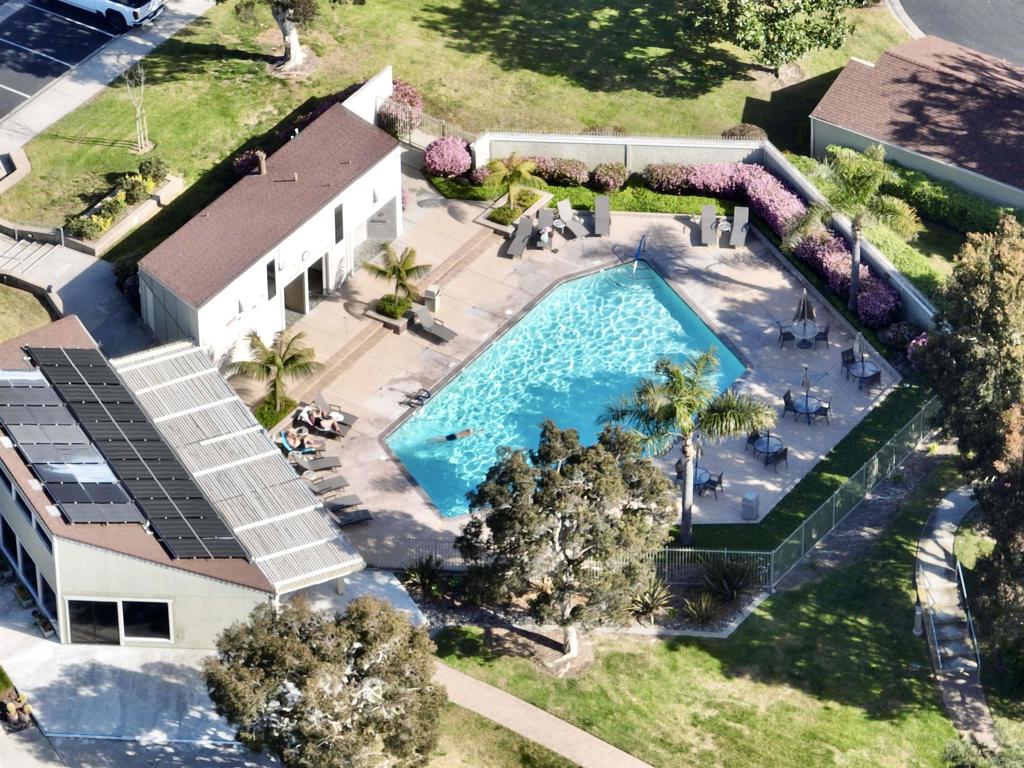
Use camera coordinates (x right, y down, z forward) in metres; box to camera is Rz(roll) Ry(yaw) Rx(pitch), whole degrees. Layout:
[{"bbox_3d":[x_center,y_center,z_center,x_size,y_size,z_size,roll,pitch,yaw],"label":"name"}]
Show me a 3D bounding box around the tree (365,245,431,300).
[{"bbox_3d":[-4.441,-3.982,184.235,2.450,2.400,2.350,-1,36,0],"label":"tree"}]

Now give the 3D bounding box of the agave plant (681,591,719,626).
[{"bbox_3d":[6.636,7.903,167.661,1.300,1.100,1.200,0,36,0],"label":"agave plant"}]

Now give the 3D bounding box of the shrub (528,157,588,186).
[{"bbox_3d":[1.849,-8.430,189.374,2.400,1.150,1.250,2,36,3],"label":"shrub"}]

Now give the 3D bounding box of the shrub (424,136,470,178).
[{"bbox_3d":[-2.607,-9.136,192.537,1.850,1.600,1.800,-1,36,0],"label":"shrub"}]

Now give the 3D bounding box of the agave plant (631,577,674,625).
[{"bbox_3d":[4.952,7.838,168.937,1.500,1.500,1.400,-1,36,0],"label":"agave plant"}]

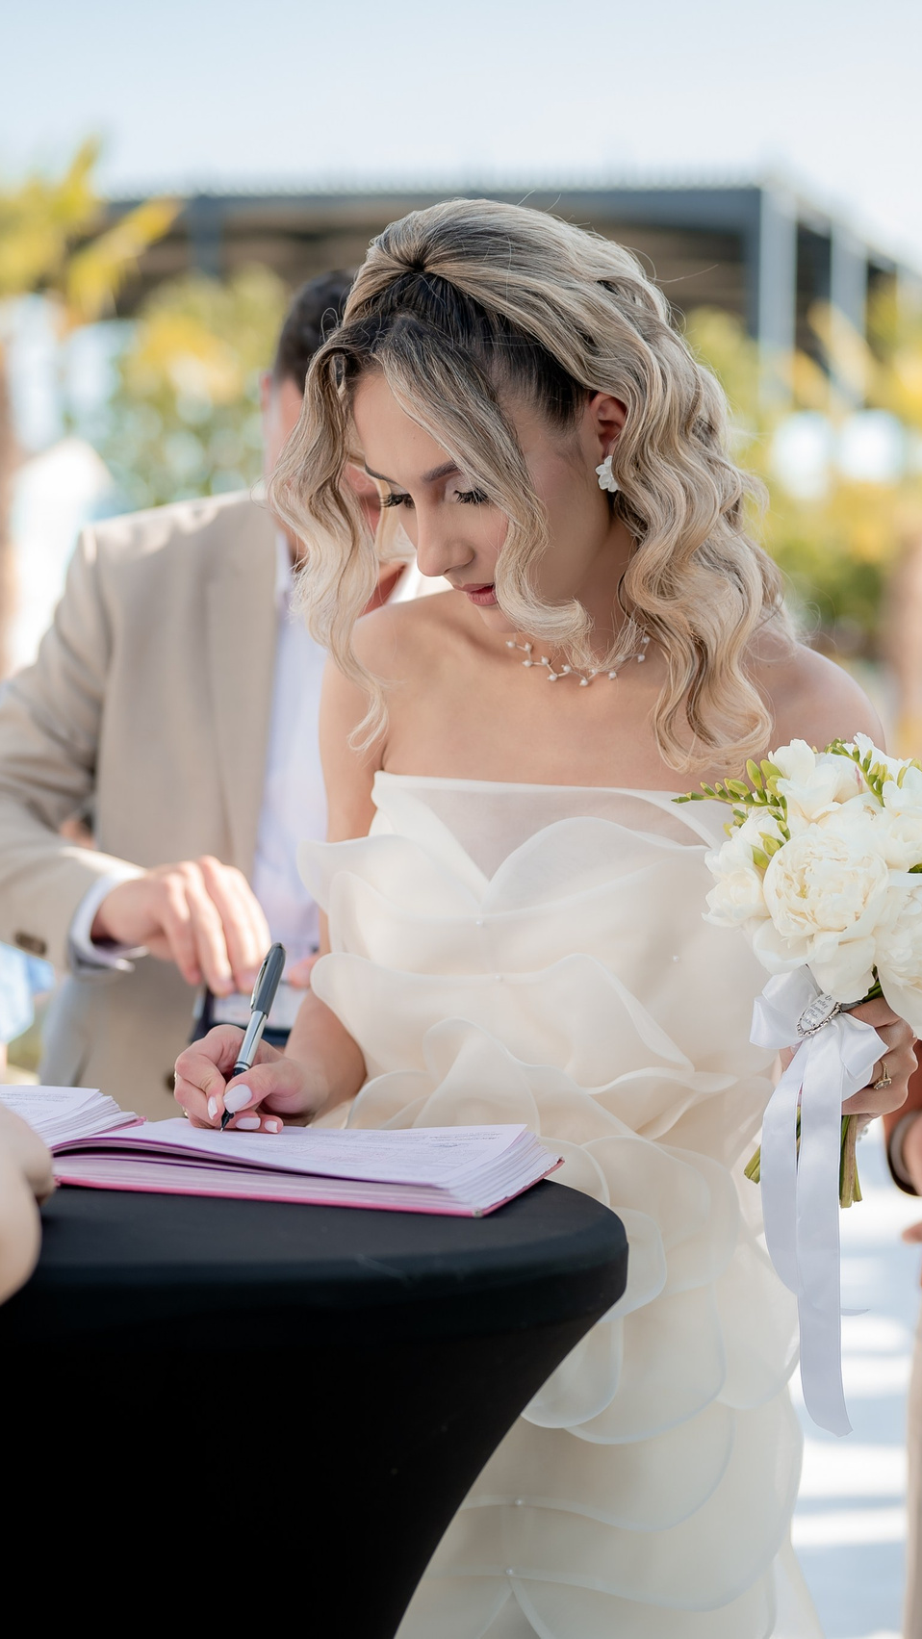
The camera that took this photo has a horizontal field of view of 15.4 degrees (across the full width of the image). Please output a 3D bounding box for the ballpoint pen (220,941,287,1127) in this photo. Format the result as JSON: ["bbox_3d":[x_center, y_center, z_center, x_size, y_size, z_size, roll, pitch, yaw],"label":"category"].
[{"bbox_3d":[-0.135,0.139,2.230,0.013,0.138,0.013,27,-28,-20],"label":"ballpoint pen"}]

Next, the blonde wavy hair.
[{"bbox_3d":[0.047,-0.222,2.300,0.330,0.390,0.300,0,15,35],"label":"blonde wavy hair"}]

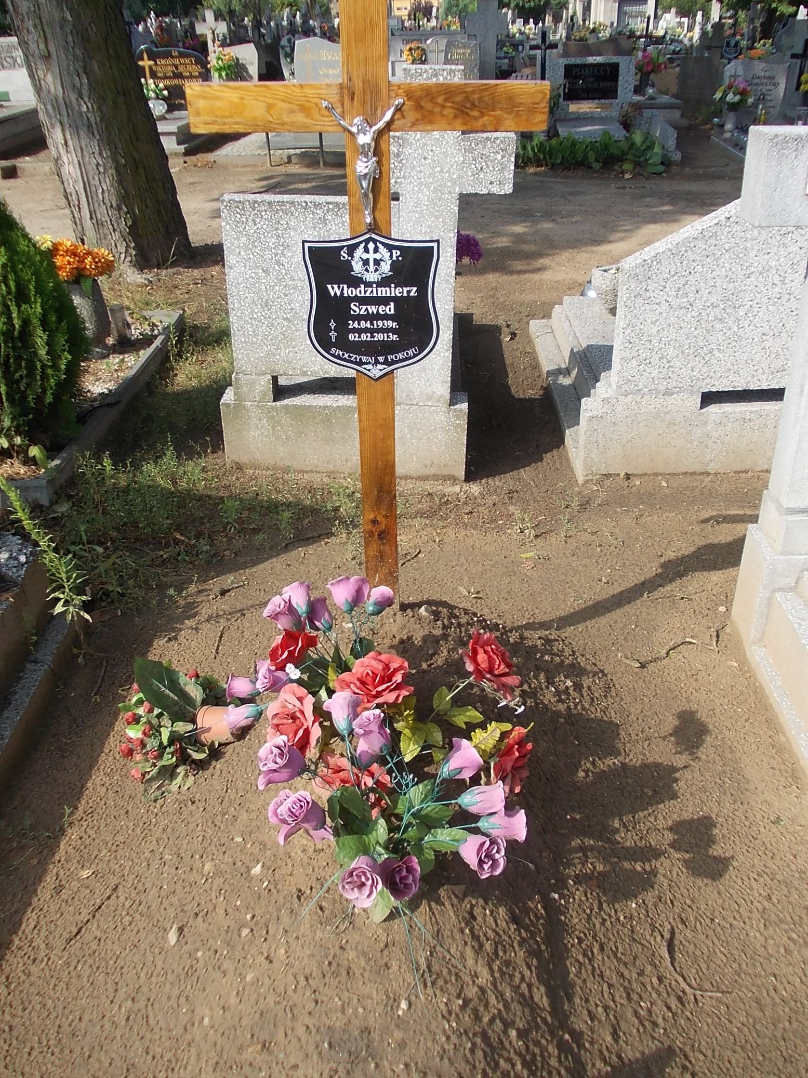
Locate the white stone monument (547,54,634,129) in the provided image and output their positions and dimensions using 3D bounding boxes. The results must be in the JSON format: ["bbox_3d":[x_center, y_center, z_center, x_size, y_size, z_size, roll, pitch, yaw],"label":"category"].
[{"bbox_3d":[2.006,-4.862,9.400,0.930,0.630,0.200,-6,32,-9],"label":"white stone monument"}]

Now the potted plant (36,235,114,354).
[{"bbox_3d":[-1.507,-1.155,4.069,0.340,0.540,0.300,0,32,0],"label":"potted plant"}]

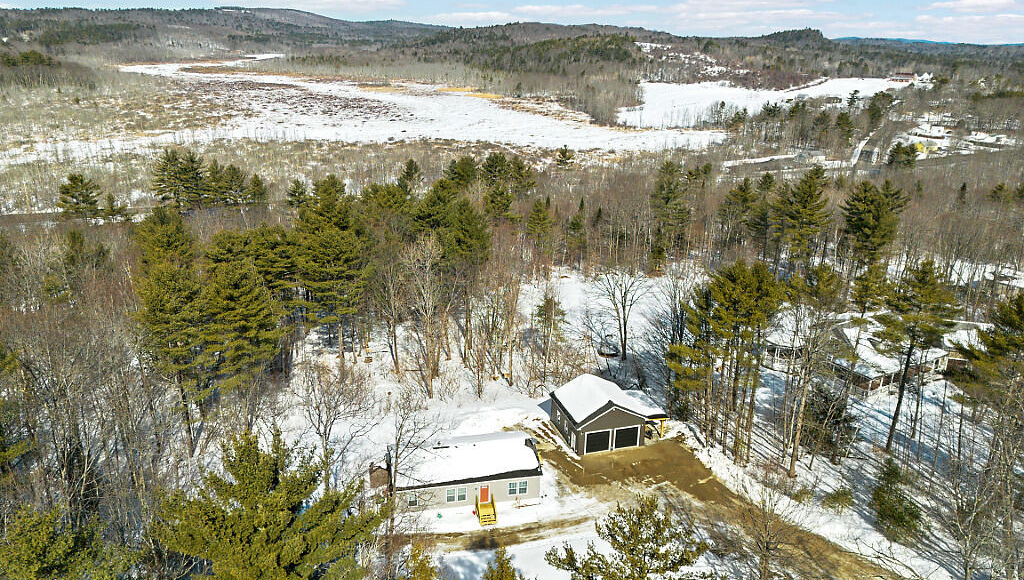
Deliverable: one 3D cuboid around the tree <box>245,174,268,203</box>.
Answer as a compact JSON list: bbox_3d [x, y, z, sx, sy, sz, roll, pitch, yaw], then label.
[{"bbox_3d":[-75.954,-29.710,210.351,6.520,10.090,6.520,-6,19,-19],"label":"tree"}]

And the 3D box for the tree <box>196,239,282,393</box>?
[{"bbox_3d":[-33.720,4.720,89.240,9.300,21.970,9.300,0,19,0],"label":"tree"}]

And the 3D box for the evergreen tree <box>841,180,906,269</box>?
[{"bbox_3d":[77.060,-13.700,151.960,13.270,19.970,11.940,10,21,26],"label":"evergreen tree"}]

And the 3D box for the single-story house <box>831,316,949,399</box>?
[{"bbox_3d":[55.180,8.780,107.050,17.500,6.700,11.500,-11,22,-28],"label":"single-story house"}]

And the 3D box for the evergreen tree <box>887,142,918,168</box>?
[{"bbox_3d":[171.901,-57.837,310.472,13.990,12.900,13.990,10,21,27],"label":"evergreen tree"}]

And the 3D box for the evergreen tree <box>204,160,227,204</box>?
[{"bbox_3d":[-102.100,-36.330,241.580,7.490,15.390,7.490,-8,21,-22],"label":"evergreen tree"}]

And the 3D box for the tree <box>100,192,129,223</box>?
[{"bbox_3d":[-124.390,-25.740,220.400,8.690,9.150,8.260,-11,22,-28],"label":"tree"}]

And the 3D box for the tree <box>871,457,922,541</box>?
[{"bbox_3d":[36.130,19.610,67.590,4.760,7.910,4.760,0,19,0],"label":"tree"}]

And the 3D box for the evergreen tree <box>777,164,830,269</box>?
[{"bbox_3d":[63.410,-15.550,152.880,11.630,22.870,11.050,8,21,22],"label":"evergreen tree"}]

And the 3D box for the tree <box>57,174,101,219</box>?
[{"bbox_3d":[-126.030,-27.160,206.650,12.520,12.800,12.520,0,19,0],"label":"tree"}]

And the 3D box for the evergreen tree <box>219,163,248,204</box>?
[{"bbox_3d":[-88.140,-32.960,224.310,9.480,13.270,9.480,0,19,0],"label":"evergreen tree"}]

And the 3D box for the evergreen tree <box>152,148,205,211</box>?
[{"bbox_3d":[-96.218,-31.124,202.087,14.800,17.850,14.800,-8,20,-24],"label":"evergreen tree"}]

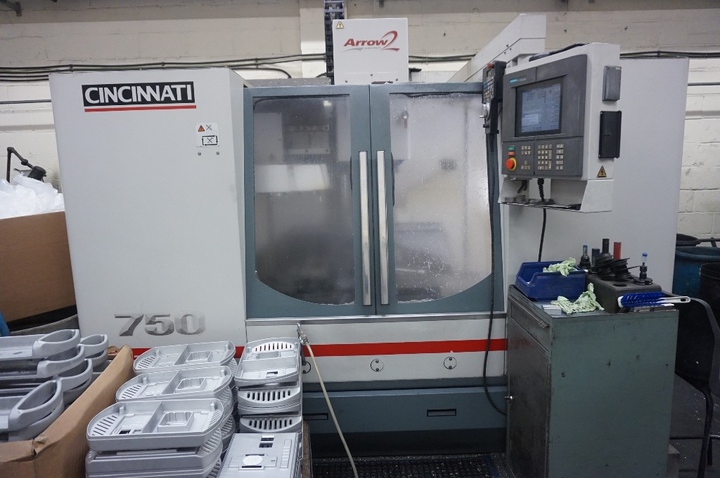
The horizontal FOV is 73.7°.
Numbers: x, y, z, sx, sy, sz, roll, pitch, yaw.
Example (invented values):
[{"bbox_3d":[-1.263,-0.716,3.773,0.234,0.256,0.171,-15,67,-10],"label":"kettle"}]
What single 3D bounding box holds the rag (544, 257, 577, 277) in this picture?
[{"bbox_3d":[0.899,0.128,2.163,0.130,0.075,0.120,-2,8,0],"label":"rag"}]

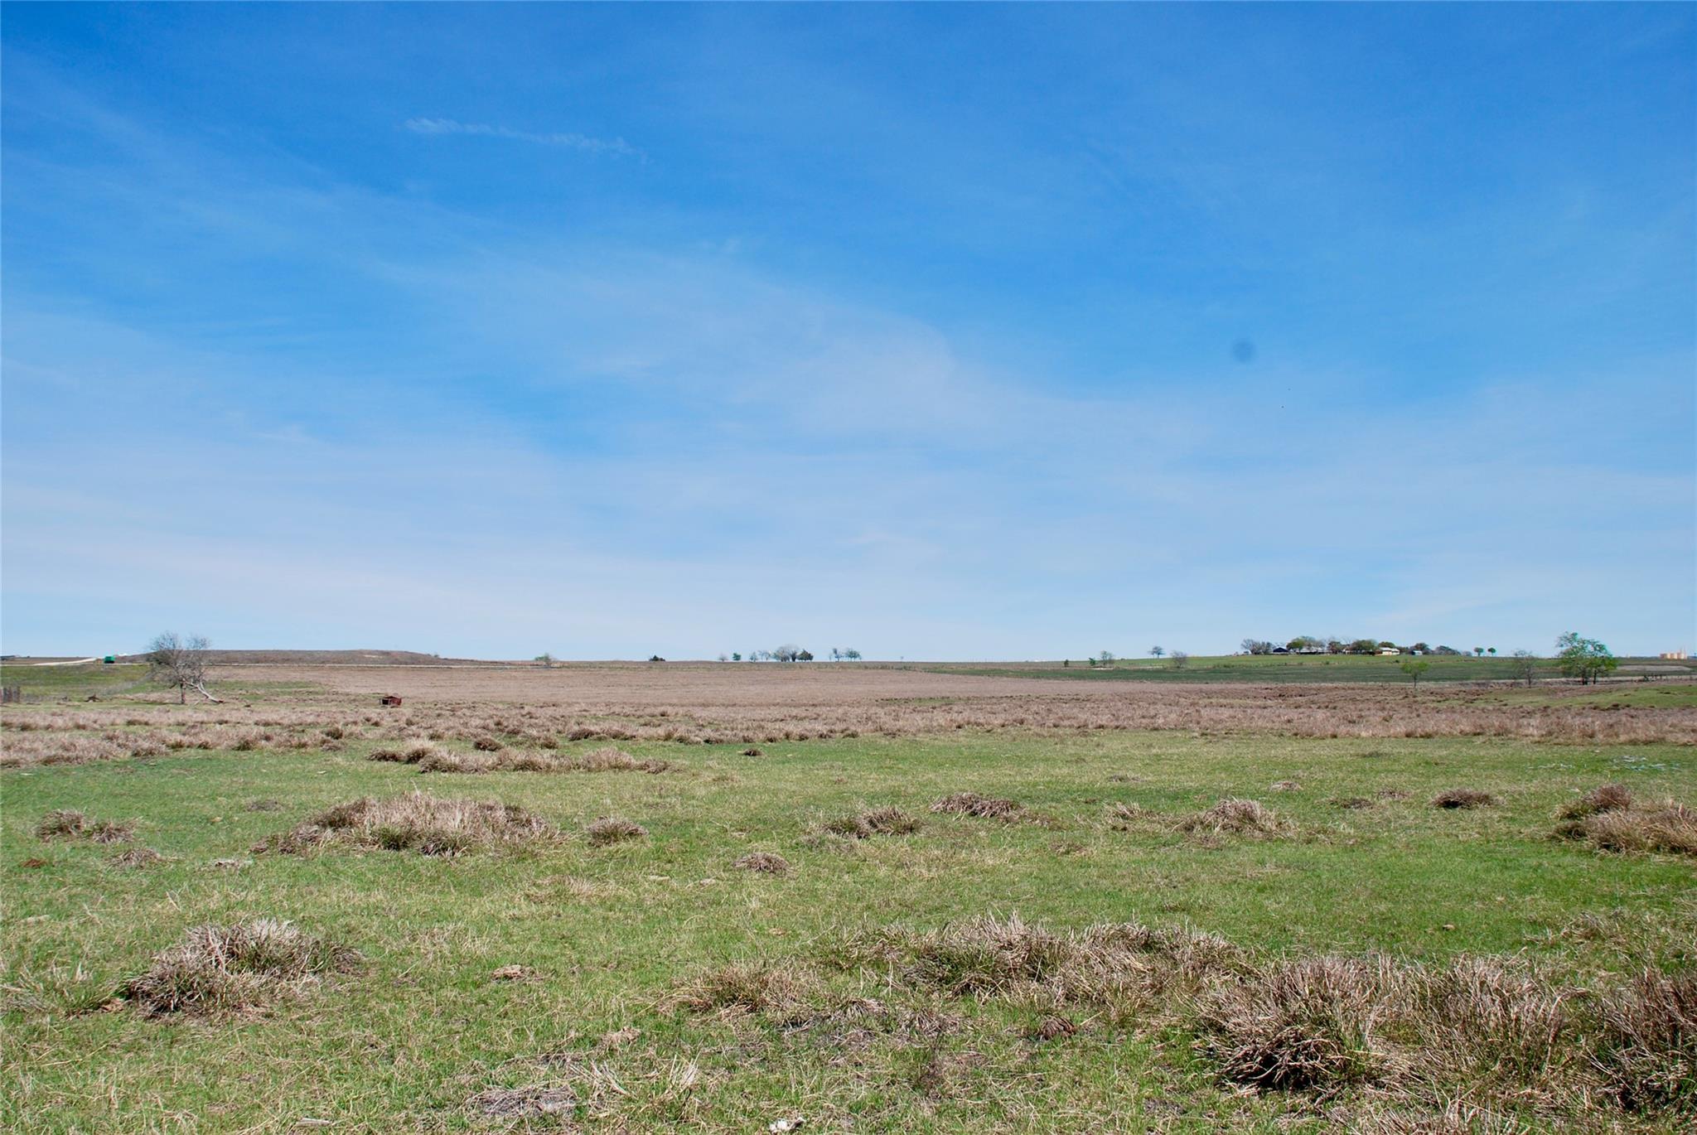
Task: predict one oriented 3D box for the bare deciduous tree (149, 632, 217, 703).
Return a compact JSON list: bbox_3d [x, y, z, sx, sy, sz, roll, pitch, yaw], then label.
[{"bbox_3d":[-44.920,6.790,86.000,4.300,4.900,4.200,2,-5,-27],"label":"bare deciduous tree"}]

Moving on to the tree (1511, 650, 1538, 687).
[{"bbox_3d":[82.250,12.190,155.000,3.100,4.500,3.100,-2,-5,28],"label":"tree"}]

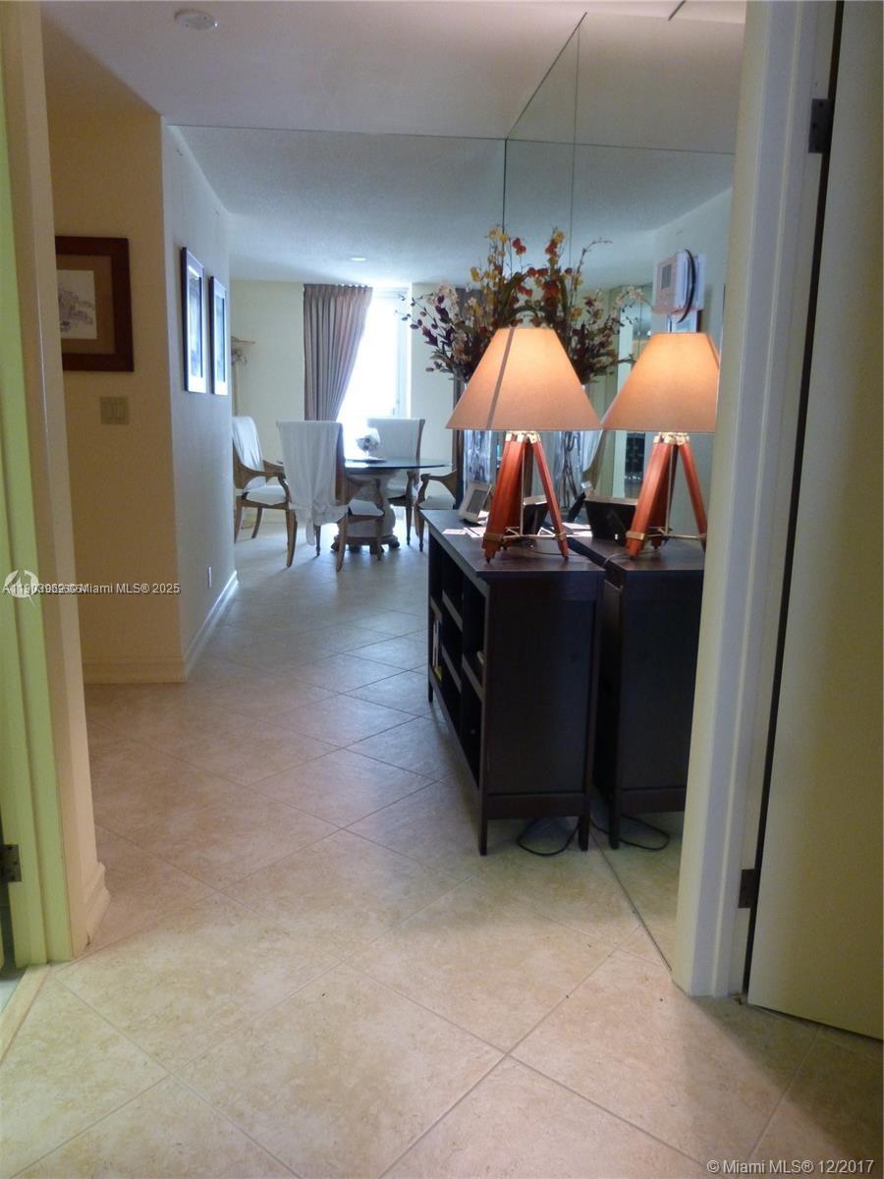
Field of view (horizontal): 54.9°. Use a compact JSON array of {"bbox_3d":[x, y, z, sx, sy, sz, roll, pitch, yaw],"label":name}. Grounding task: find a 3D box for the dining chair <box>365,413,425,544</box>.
[{"bbox_3d":[-0.532,-1.070,8.380,0.620,1.160,0.680,4,12,16],"label":"dining chair"}]

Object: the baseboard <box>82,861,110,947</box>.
[{"bbox_3d":[-0.840,0.746,2.041,0.027,0.122,0.225,0,12,-7],"label":"baseboard"}]

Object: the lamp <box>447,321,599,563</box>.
[{"bbox_3d":[0.235,-0.407,2.425,0.437,0.637,0.437,-1,11,-7],"label":"lamp"}]

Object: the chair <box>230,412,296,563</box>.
[{"bbox_3d":[-1.618,-0.959,7.648,0.644,1.148,0.595,3,12,7],"label":"chair"}]

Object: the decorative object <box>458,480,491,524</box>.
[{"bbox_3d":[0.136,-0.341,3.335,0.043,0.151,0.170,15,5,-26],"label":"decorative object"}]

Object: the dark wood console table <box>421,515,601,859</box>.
[{"bbox_3d":[0.171,0.207,3.040,0.364,0.820,1.446,0,12,-7],"label":"dark wood console table"}]

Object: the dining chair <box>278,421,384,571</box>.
[{"bbox_3d":[-0.909,-0.781,6.985,0.620,1.150,0.680,6,13,21],"label":"dining chair"}]

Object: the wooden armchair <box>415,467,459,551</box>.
[{"bbox_3d":[0.166,-0.955,7.911,0.680,1.150,0.630,3,12,10],"label":"wooden armchair"}]

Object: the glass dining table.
[{"bbox_3d":[-0.696,-0.760,7.821,1.550,0.775,1.550,0,12,-7],"label":"glass dining table"}]

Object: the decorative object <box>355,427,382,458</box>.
[{"bbox_3d":[-0.663,-1.316,7.686,0.225,0.273,0.219,0,12,-7],"label":"decorative object"}]

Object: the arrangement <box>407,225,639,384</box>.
[{"bbox_3d":[0.295,-1.088,3.296,0.790,0.570,0.460,0,12,-7],"label":"arrangement"}]

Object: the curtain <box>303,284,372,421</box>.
[{"bbox_3d":[-1.044,-1.784,8.621,0.690,2.424,0.130,0,12,-7],"label":"curtain"}]

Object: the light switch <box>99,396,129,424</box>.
[{"bbox_3d":[-1.423,-0.776,3.704,0.115,0.115,0.010,0,12,-7],"label":"light switch"}]

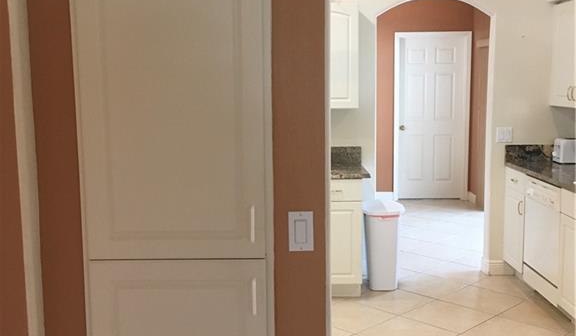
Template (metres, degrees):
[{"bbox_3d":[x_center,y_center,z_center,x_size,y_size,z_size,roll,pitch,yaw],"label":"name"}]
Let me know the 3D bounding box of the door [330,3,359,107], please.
[{"bbox_3d":[0.308,-0.811,4.684,0.420,0.757,0.030,0,7,0],"label":"door"}]

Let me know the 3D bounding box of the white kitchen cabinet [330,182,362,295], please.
[{"bbox_3d":[0.322,0.476,4.789,0.400,0.865,0.600,-1,7,1],"label":"white kitchen cabinet"}]

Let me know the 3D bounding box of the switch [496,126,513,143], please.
[{"bbox_3d":[1.673,-0.257,4.973,0.118,0.116,0.012,-1,7,1],"label":"switch"}]

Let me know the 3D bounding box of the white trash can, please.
[{"bbox_3d":[0.725,0.567,4.864,0.310,0.655,0.370,-1,7,1],"label":"white trash can"}]

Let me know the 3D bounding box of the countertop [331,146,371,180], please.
[{"bbox_3d":[0.344,-0.042,4.715,0.450,0.160,0.620,-1,7,1],"label":"countertop"}]

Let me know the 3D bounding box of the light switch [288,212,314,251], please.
[{"bbox_3d":[0.038,0.182,1.835,0.070,0.114,0.010,-1,7,1],"label":"light switch"}]

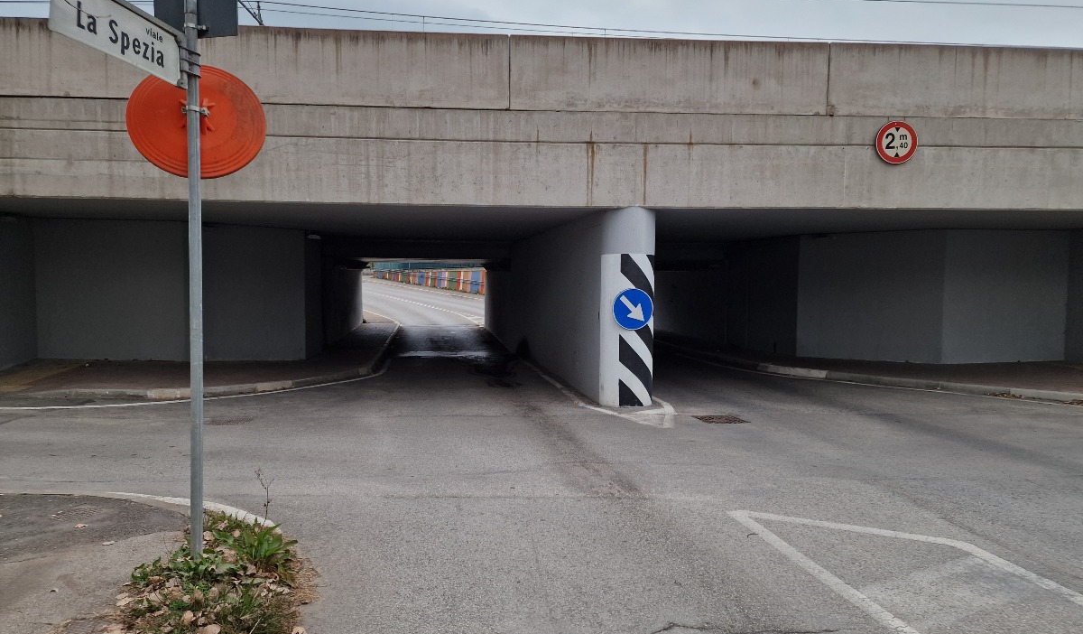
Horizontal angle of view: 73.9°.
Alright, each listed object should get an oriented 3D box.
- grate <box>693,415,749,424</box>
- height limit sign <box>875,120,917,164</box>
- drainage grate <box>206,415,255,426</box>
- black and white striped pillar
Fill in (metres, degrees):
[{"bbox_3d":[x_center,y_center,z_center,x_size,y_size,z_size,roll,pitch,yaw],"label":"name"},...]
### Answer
[{"bbox_3d":[2.294,1.339,9.225,0.520,0.040,0.480,0,3,-9],"label":"grate"},{"bbox_3d":[5.069,-2.489,10.270,0.600,0.600,0.050,0,3,-3],"label":"height limit sign"},{"bbox_3d":[-3.826,1.297,8.797,0.480,0.040,0.480,0,3,-5],"label":"drainage grate"},{"bbox_3d":[1.218,0.174,10.675,0.780,2.220,0.600,0,3,-10],"label":"black and white striped pillar"}]

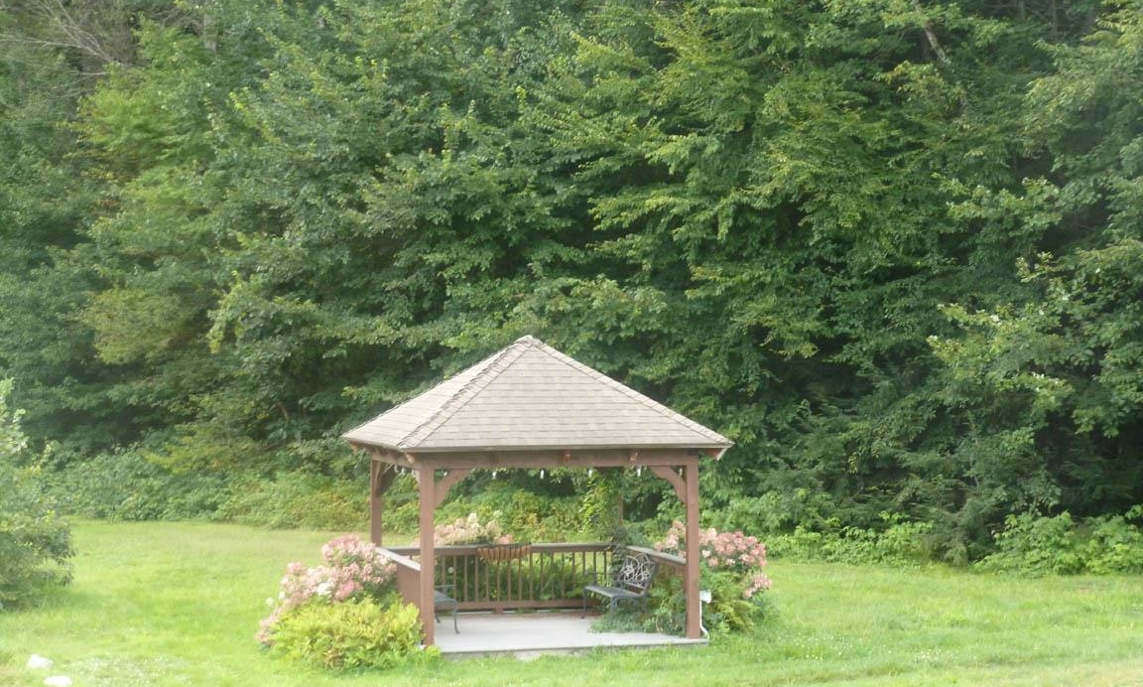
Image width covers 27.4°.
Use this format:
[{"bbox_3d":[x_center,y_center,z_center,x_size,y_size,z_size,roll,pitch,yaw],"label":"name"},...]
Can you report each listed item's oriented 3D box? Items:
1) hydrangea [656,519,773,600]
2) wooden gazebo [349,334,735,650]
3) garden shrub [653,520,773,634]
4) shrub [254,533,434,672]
[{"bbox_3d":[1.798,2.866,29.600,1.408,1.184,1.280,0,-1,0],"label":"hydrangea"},{"bbox_3d":[-0.522,1.740,28.954,3.981,3.641,4.045,0,-1,-15],"label":"wooden gazebo"},{"bbox_3d":[1.763,2.992,29.440,1.424,1.376,1.376,0,-1,0],"label":"garden shrub"},{"bbox_3d":[-2.644,2.989,27.456,1.920,1.392,1.856,0,-1,0],"label":"shrub"}]

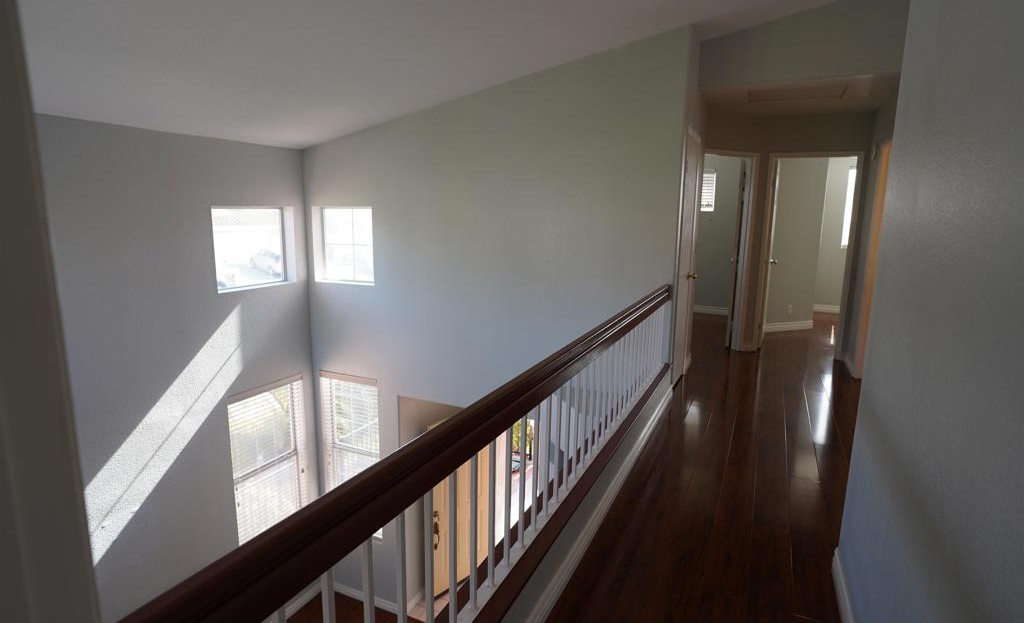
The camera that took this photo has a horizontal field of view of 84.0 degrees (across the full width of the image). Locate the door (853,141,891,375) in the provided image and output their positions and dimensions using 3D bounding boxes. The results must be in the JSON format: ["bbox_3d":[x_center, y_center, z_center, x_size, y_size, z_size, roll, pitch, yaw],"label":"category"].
[{"bbox_3d":[3.069,-0.360,4.706,0.130,2.090,0.840,5,11,24],"label":"door"}]

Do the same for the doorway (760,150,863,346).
[{"bbox_3d":[3.047,-0.574,5.919,0.850,2.090,0.130,5,11,24],"label":"doorway"}]

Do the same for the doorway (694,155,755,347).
[{"bbox_3d":[2.095,-0.560,5.914,0.680,2.040,0.120,-3,11,-20],"label":"doorway"}]

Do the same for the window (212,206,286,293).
[{"bbox_3d":[-2.455,-0.611,5.401,0.110,0.750,0.910,5,11,24],"label":"window"}]

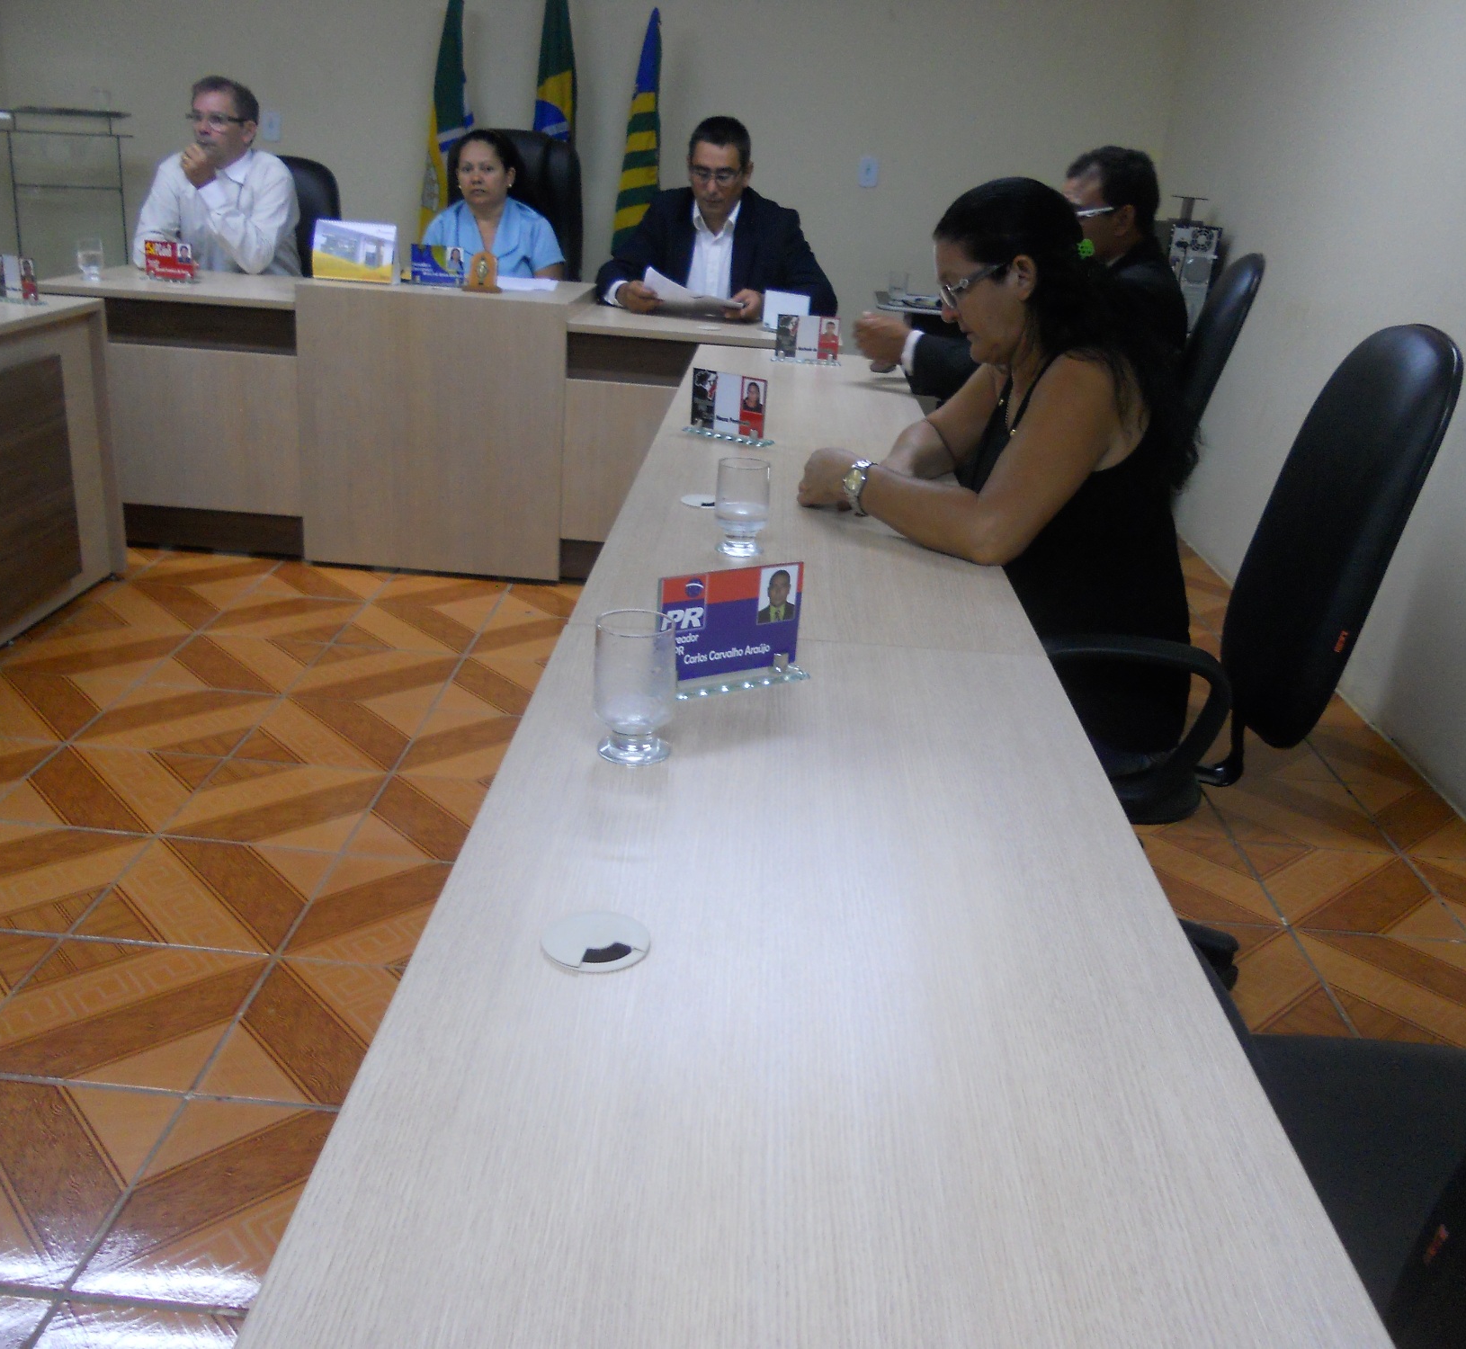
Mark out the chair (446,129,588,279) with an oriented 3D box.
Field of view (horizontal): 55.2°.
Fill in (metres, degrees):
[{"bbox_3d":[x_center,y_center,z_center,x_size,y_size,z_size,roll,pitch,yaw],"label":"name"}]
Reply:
[{"bbox_3d":[-0.810,-1.209,4.806,0.620,1.250,0.700,5,21,2],"label":"chair"}]

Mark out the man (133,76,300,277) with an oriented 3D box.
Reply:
[{"bbox_3d":[-1.726,-1.301,4.727,0.540,1.350,0.700,15,23,25],"label":"man"}]

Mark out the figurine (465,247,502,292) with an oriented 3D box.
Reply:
[{"bbox_3d":[-0.697,-1.130,3.933,0.104,0.107,0.050,5,21,1],"label":"figurine"}]

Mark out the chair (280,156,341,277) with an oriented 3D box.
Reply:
[{"bbox_3d":[-1.713,-1.202,4.807,0.600,1.100,0.660,12,22,20],"label":"chair"}]

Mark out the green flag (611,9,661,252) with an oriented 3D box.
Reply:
[{"bbox_3d":[-0.380,-1.972,5.428,0.260,1.100,0.180,5,21,1],"label":"green flag"}]

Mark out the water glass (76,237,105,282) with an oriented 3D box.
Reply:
[{"bbox_3d":[-1.971,-1.279,4.311,0.070,0.121,0.070,5,21,1],"label":"water glass"}]

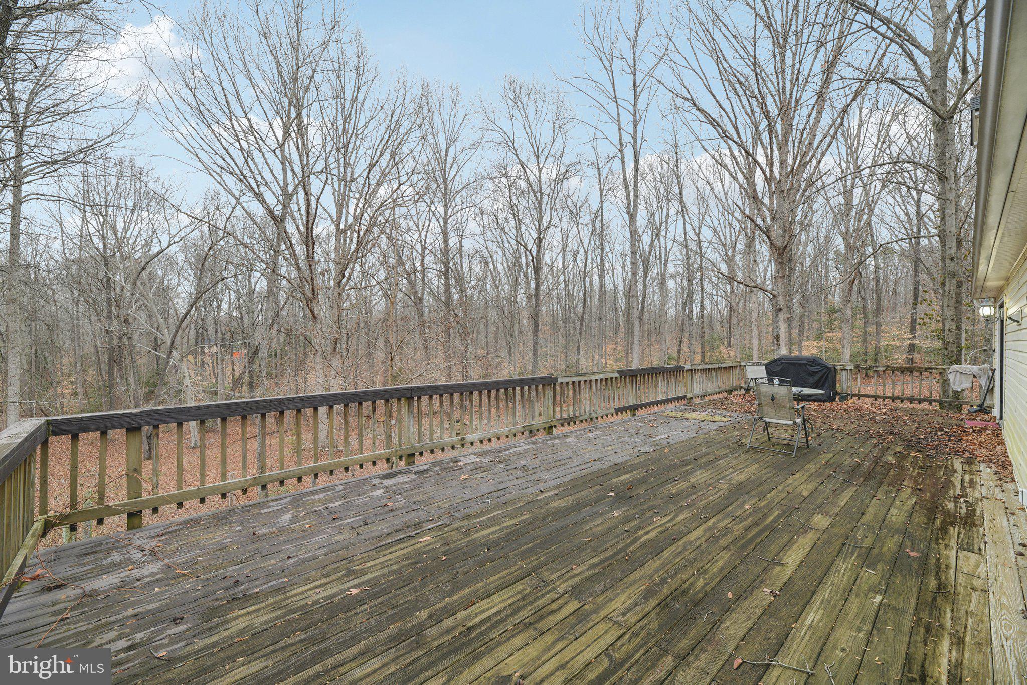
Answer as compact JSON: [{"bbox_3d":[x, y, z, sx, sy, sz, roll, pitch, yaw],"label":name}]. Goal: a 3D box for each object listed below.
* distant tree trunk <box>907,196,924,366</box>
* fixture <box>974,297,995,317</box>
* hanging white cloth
[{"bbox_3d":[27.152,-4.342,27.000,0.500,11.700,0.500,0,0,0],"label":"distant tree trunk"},{"bbox_3d":[6.627,-0.495,5.600,0.170,0.310,0.190,0,0,-41],"label":"fixture"},{"bbox_3d":[9.881,0.774,8.650,0.200,0.590,0.640,0,0,-41],"label":"hanging white cloth"}]

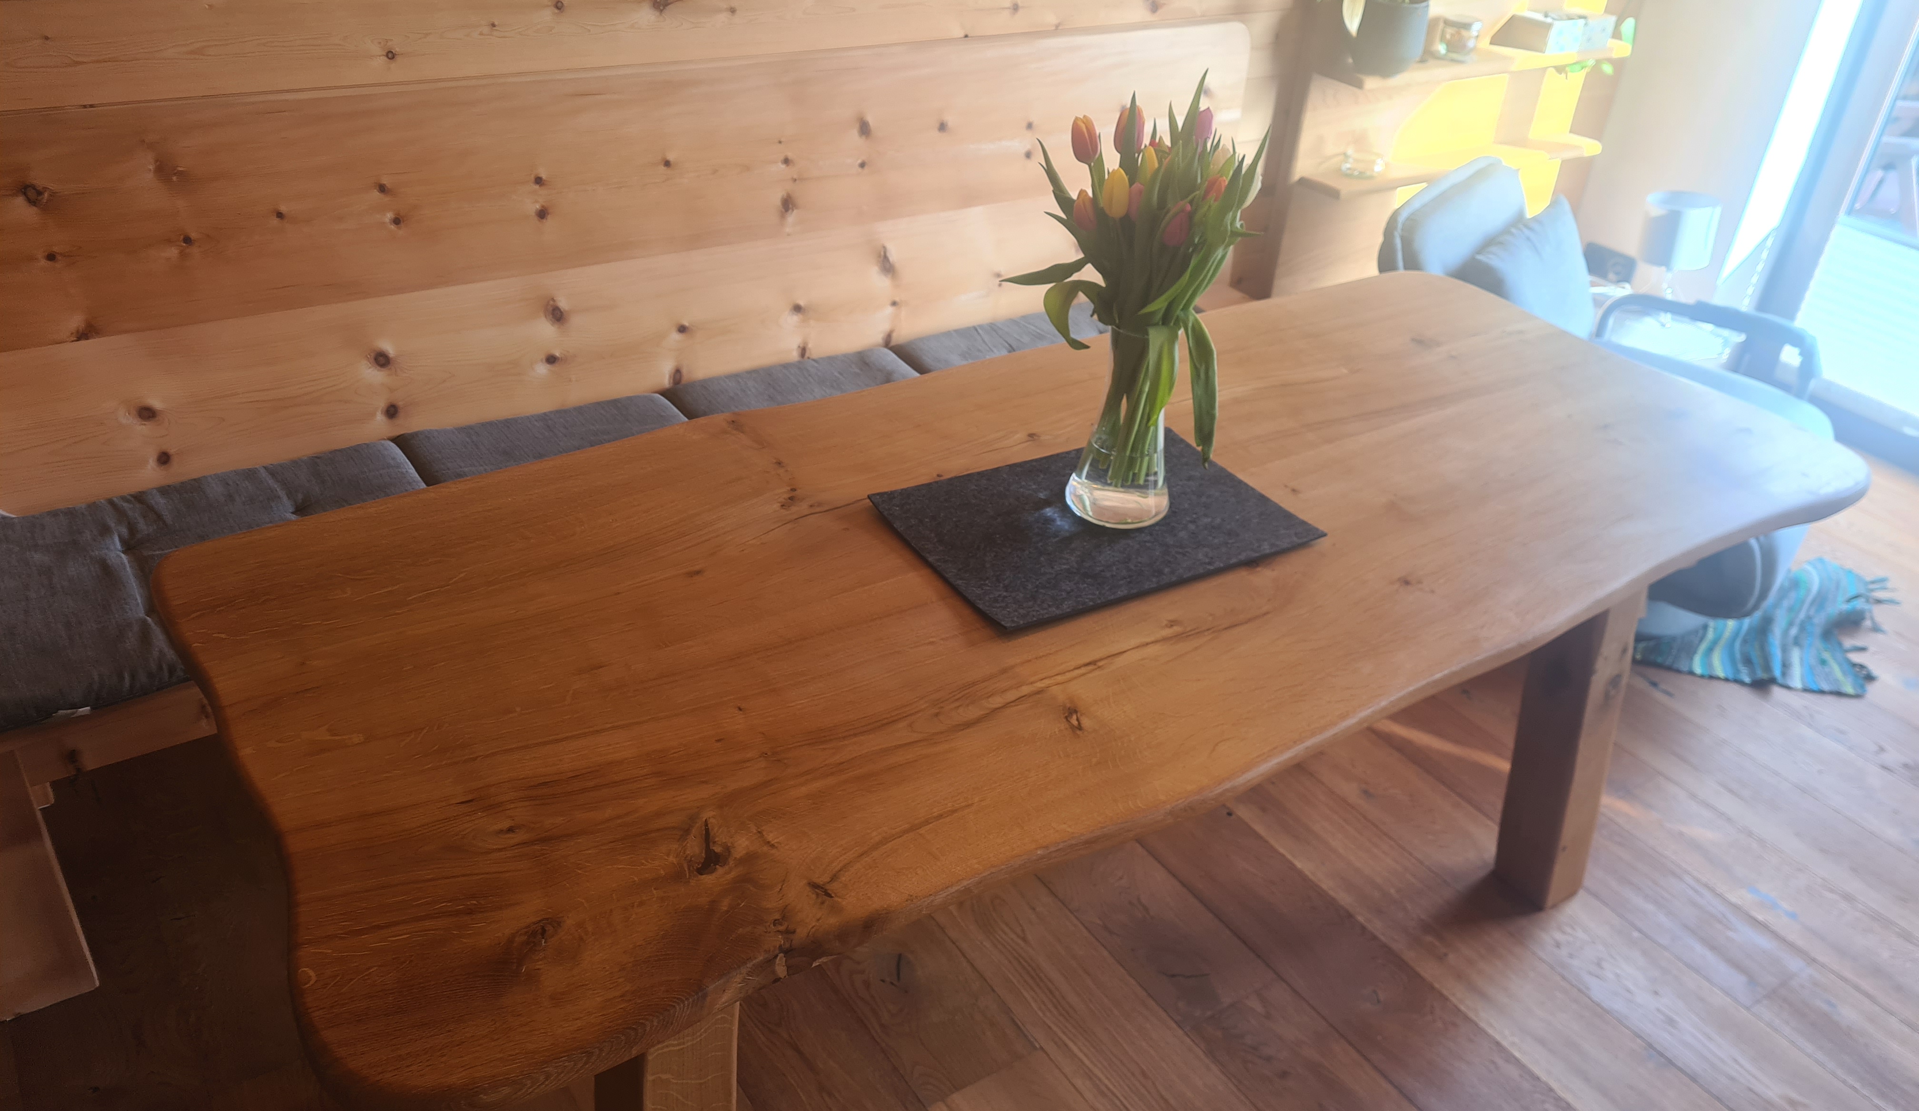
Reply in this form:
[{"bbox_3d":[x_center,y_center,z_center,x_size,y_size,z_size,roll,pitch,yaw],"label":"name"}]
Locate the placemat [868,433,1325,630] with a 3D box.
[{"bbox_3d":[0.163,-0.046,1.695,0.450,0.005,0.300,-16,37,-30],"label":"placemat"}]

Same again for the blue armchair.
[{"bbox_3d":[1.338,-0.332,2.993,0.800,0.800,0.700,25,37,30],"label":"blue armchair"}]

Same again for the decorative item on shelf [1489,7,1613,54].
[{"bbox_3d":[1.421,-1.241,3.404,0.280,0.075,0.120,-16,37,-30],"label":"decorative item on shelf"}]

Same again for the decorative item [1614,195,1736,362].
[{"bbox_3d":[1.670,-0.675,3.370,0.200,0.360,0.200,-16,37,-30],"label":"decorative item"}]

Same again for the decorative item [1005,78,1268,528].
[{"bbox_3d":[0.182,-0.280,1.595,0.250,0.500,0.220,8,32,6],"label":"decorative item"}]

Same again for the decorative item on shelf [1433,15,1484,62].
[{"bbox_3d":[1.101,-1.154,3.208,0.080,0.086,0.080,-16,37,-30],"label":"decorative item on shelf"}]

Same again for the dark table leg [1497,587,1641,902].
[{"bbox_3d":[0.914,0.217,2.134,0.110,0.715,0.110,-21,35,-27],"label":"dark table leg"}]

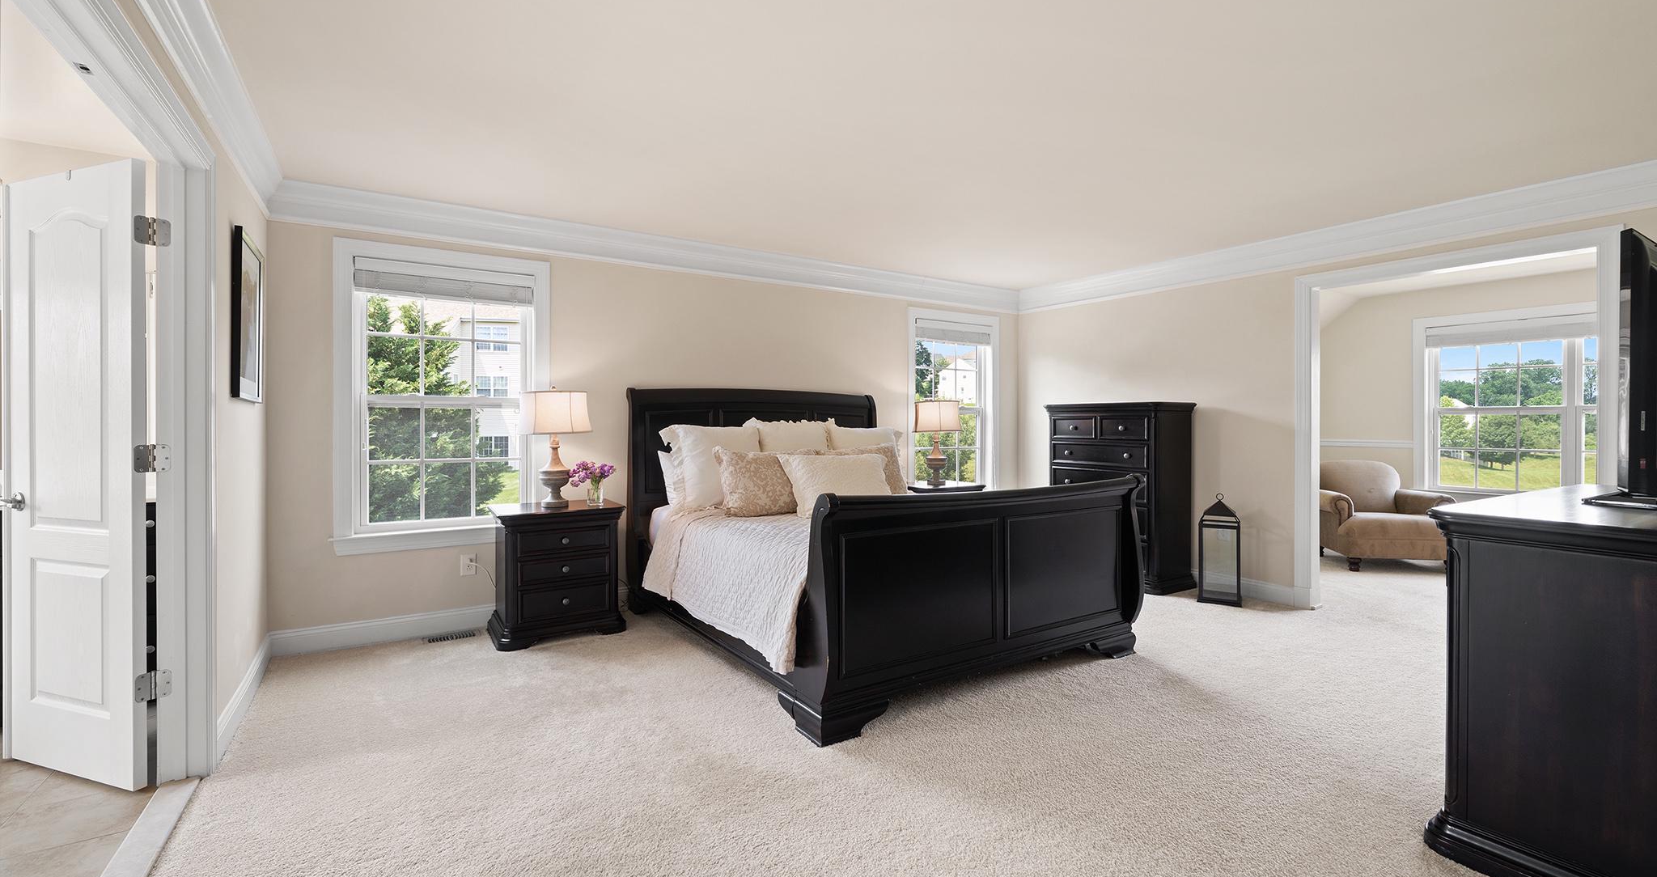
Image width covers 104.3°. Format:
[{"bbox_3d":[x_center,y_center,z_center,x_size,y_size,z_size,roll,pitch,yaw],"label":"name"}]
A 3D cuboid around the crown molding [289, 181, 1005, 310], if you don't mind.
[{"bbox_3d":[-0.525,-1.229,4.582,5.360,0.190,0.085,-1,1,-31],"label":"crown molding"}]

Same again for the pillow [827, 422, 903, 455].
[{"bbox_3d":[0.252,0.185,4.810,0.620,0.510,0.180,-1,-14,-31],"label":"pillow"}]

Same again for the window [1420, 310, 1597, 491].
[{"bbox_3d":[5.934,-0.277,5.126,0.090,1.600,1.950,-1,1,-37],"label":"window"}]

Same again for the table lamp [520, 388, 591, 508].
[{"bbox_3d":[-1.594,0.068,3.763,0.420,0.690,0.420,-1,1,-31],"label":"table lamp"}]

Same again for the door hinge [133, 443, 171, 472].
[{"bbox_3d":[-2.169,0.062,2.068,0.022,0.091,0.078,1,1,41],"label":"door hinge"}]

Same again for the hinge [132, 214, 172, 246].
[{"bbox_3d":[-2.198,-0.674,2.096,0.020,0.090,0.080,1,2,38],"label":"hinge"}]

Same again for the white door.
[{"bbox_3d":[-2.576,0.127,2.202,0.710,2.030,0.035,0,1,18],"label":"white door"}]

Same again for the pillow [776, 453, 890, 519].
[{"bbox_3d":[0.064,0.290,4.123,0.680,0.420,0.160,-1,-24,-26],"label":"pillow"}]

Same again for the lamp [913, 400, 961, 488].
[{"bbox_3d":[0.854,0.036,5.120,0.370,0.690,0.370,0,1,0],"label":"lamp"}]

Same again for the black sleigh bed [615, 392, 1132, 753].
[{"bbox_3d":[0.165,0.384,3.746,1.910,1.450,2.220,-1,1,-32],"label":"black sleigh bed"}]

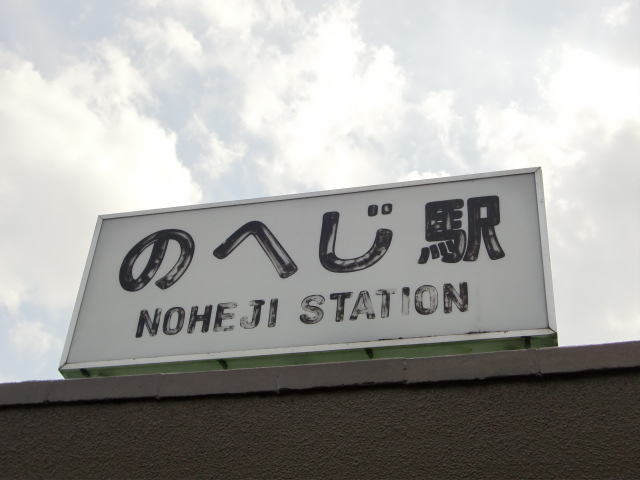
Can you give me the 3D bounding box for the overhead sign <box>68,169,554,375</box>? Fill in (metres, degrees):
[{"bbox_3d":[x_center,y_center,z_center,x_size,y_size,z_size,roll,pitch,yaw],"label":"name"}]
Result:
[{"bbox_3d":[-0.074,0.220,5.657,2.650,1.092,0.220,-6,-39,13],"label":"overhead sign"}]

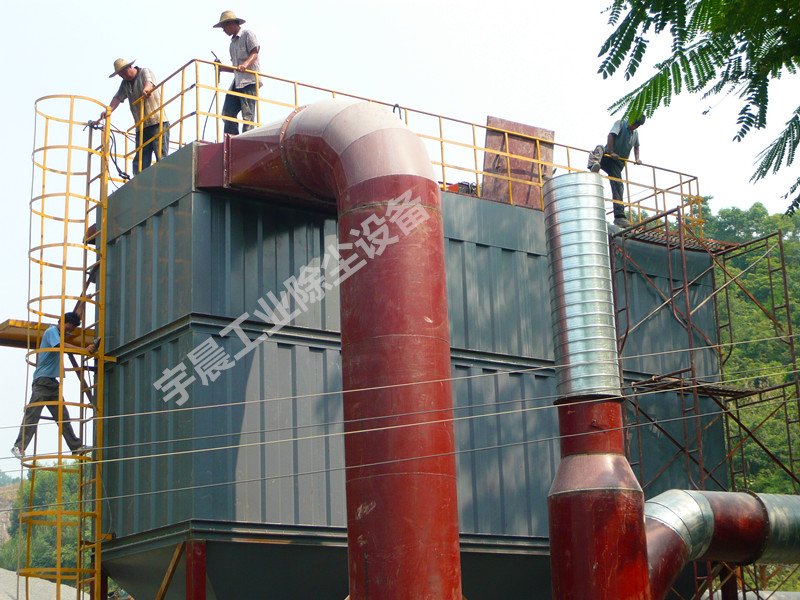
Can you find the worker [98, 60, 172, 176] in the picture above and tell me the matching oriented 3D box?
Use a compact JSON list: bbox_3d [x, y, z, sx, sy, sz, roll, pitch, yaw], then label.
[{"bbox_3d":[-2.946,-2.087,17.878,0.765,1.630,0.595,-15,-20,41],"label":"worker"}]

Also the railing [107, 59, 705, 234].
[{"bbox_3d":[0.269,-1.417,19.842,7.708,0.916,2.350,9,-18,-34],"label":"railing"}]

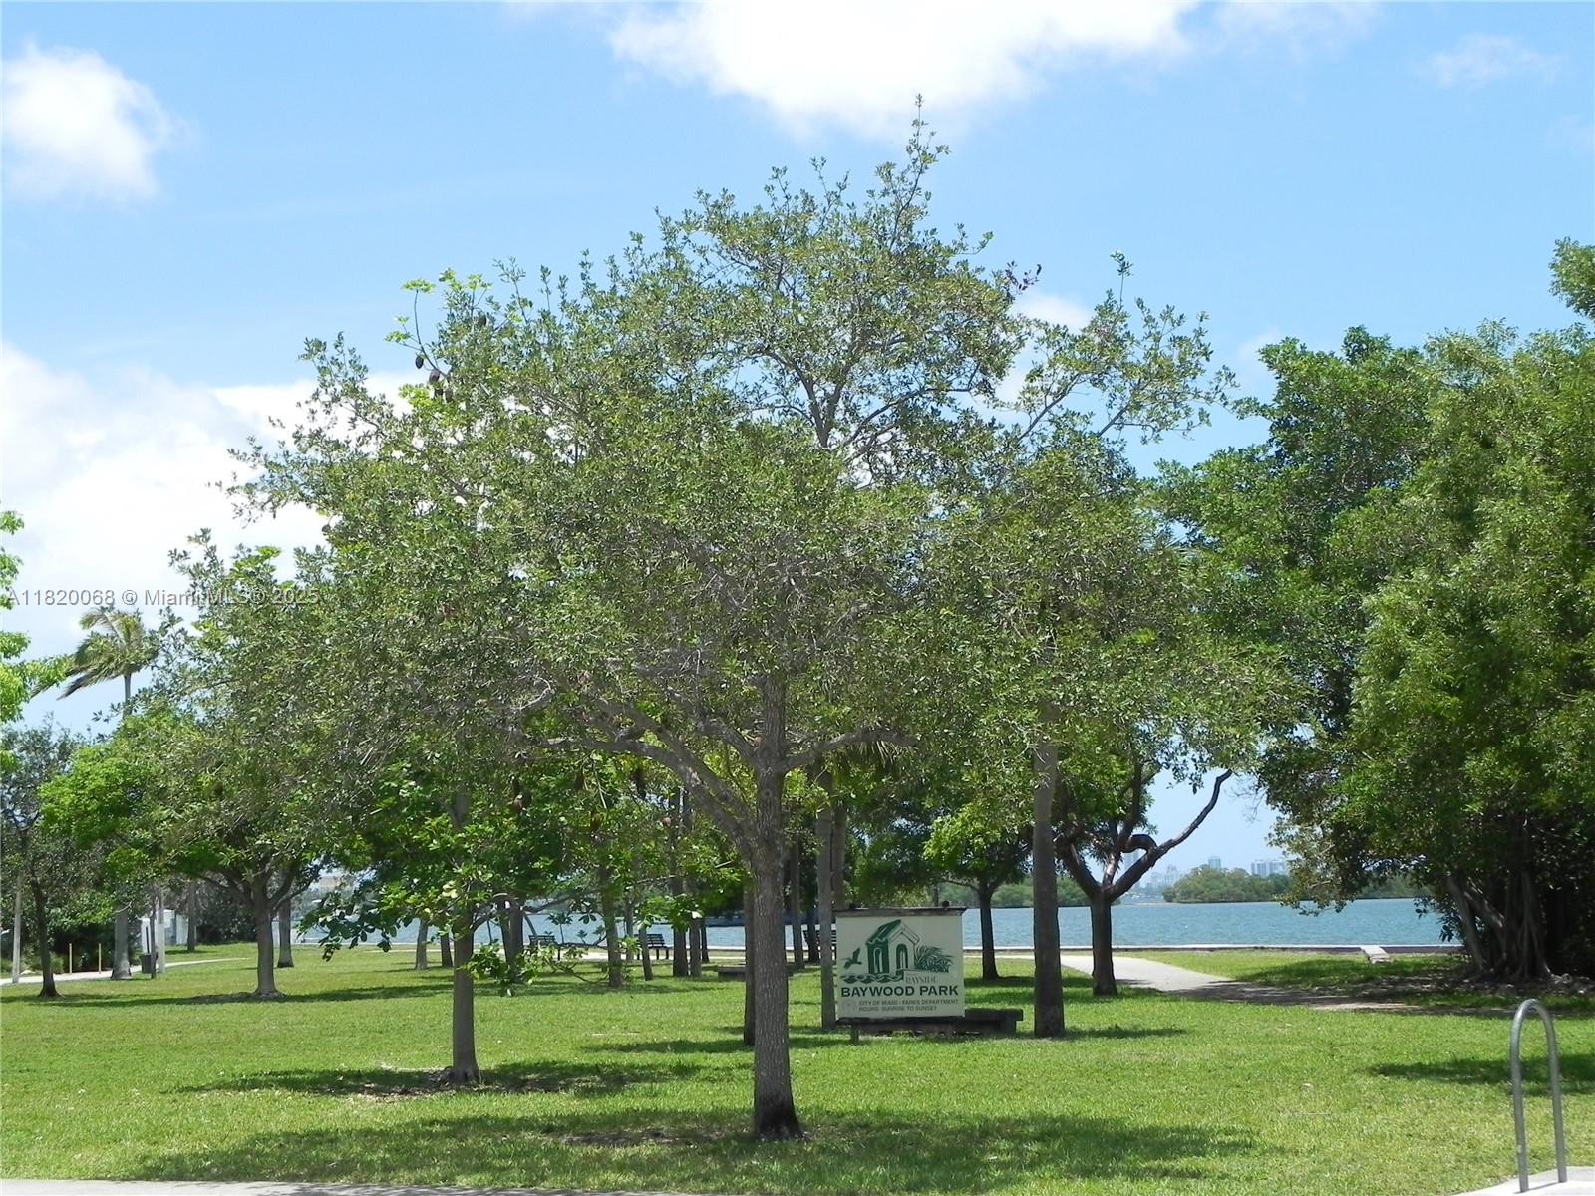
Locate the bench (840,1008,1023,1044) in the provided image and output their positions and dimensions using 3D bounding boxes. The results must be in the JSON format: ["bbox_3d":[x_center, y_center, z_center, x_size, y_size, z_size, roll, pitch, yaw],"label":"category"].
[{"bbox_3d":[1.718,5.398,33.800,2.220,0.420,0.450,-1,-6,0],"label":"bench"}]

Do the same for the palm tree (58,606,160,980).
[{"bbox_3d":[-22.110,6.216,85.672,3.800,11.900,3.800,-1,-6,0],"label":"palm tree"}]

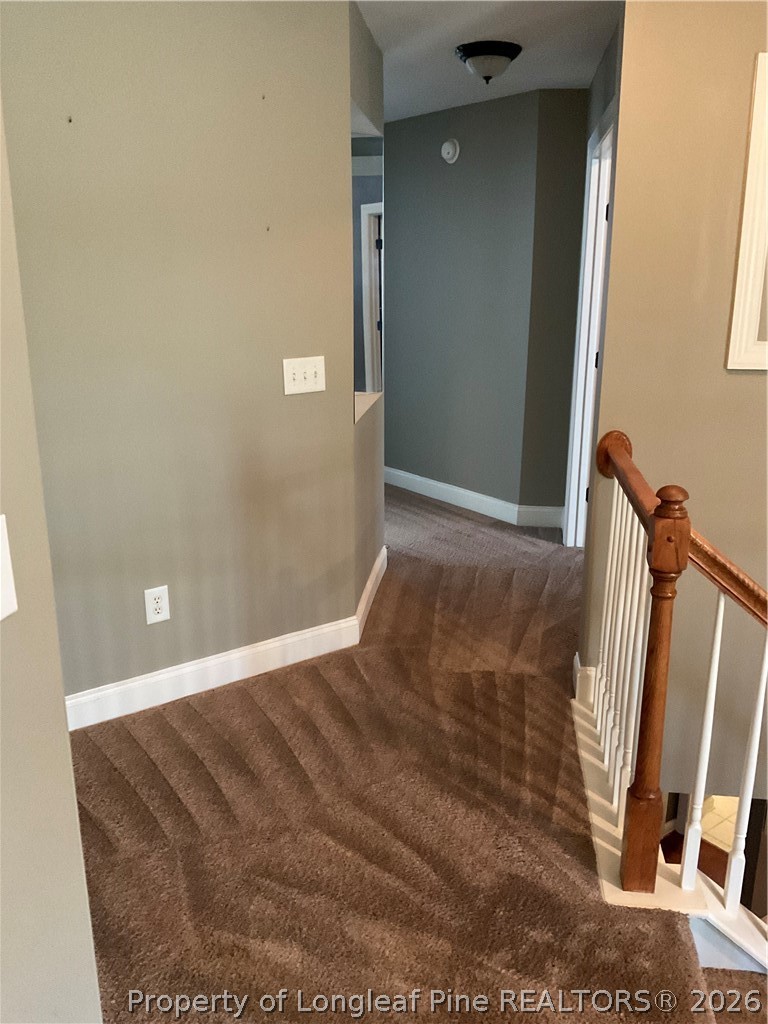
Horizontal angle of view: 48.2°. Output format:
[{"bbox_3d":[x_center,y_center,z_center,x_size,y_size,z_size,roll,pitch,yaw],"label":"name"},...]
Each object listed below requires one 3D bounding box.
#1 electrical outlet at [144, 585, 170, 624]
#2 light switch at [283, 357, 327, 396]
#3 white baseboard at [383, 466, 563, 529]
[{"bbox_3d":[-0.783,0.323,2.972,0.081,0.125,0.010,-12,20,-36],"label":"electrical outlet"},{"bbox_3d":[-0.285,-0.499,3.129,0.172,0.124,0.014,-12,20,-36],"label":"light switch"},{"bbox_3d":[0.537,-0.121,5.670,0.163,0.132,1.545,-12,20,-36],"label":"white baseboard"}]

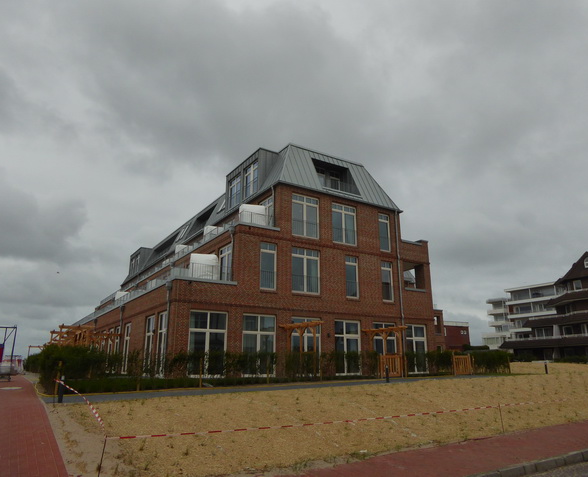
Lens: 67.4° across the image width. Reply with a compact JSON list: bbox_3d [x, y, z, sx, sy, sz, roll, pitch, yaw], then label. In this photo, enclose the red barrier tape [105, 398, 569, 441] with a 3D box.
[{"bbox_3d":[2.461,3.478,8.808,11.648,0.100,0.060,10,-18,-31],"label":"red barrier tape"}]

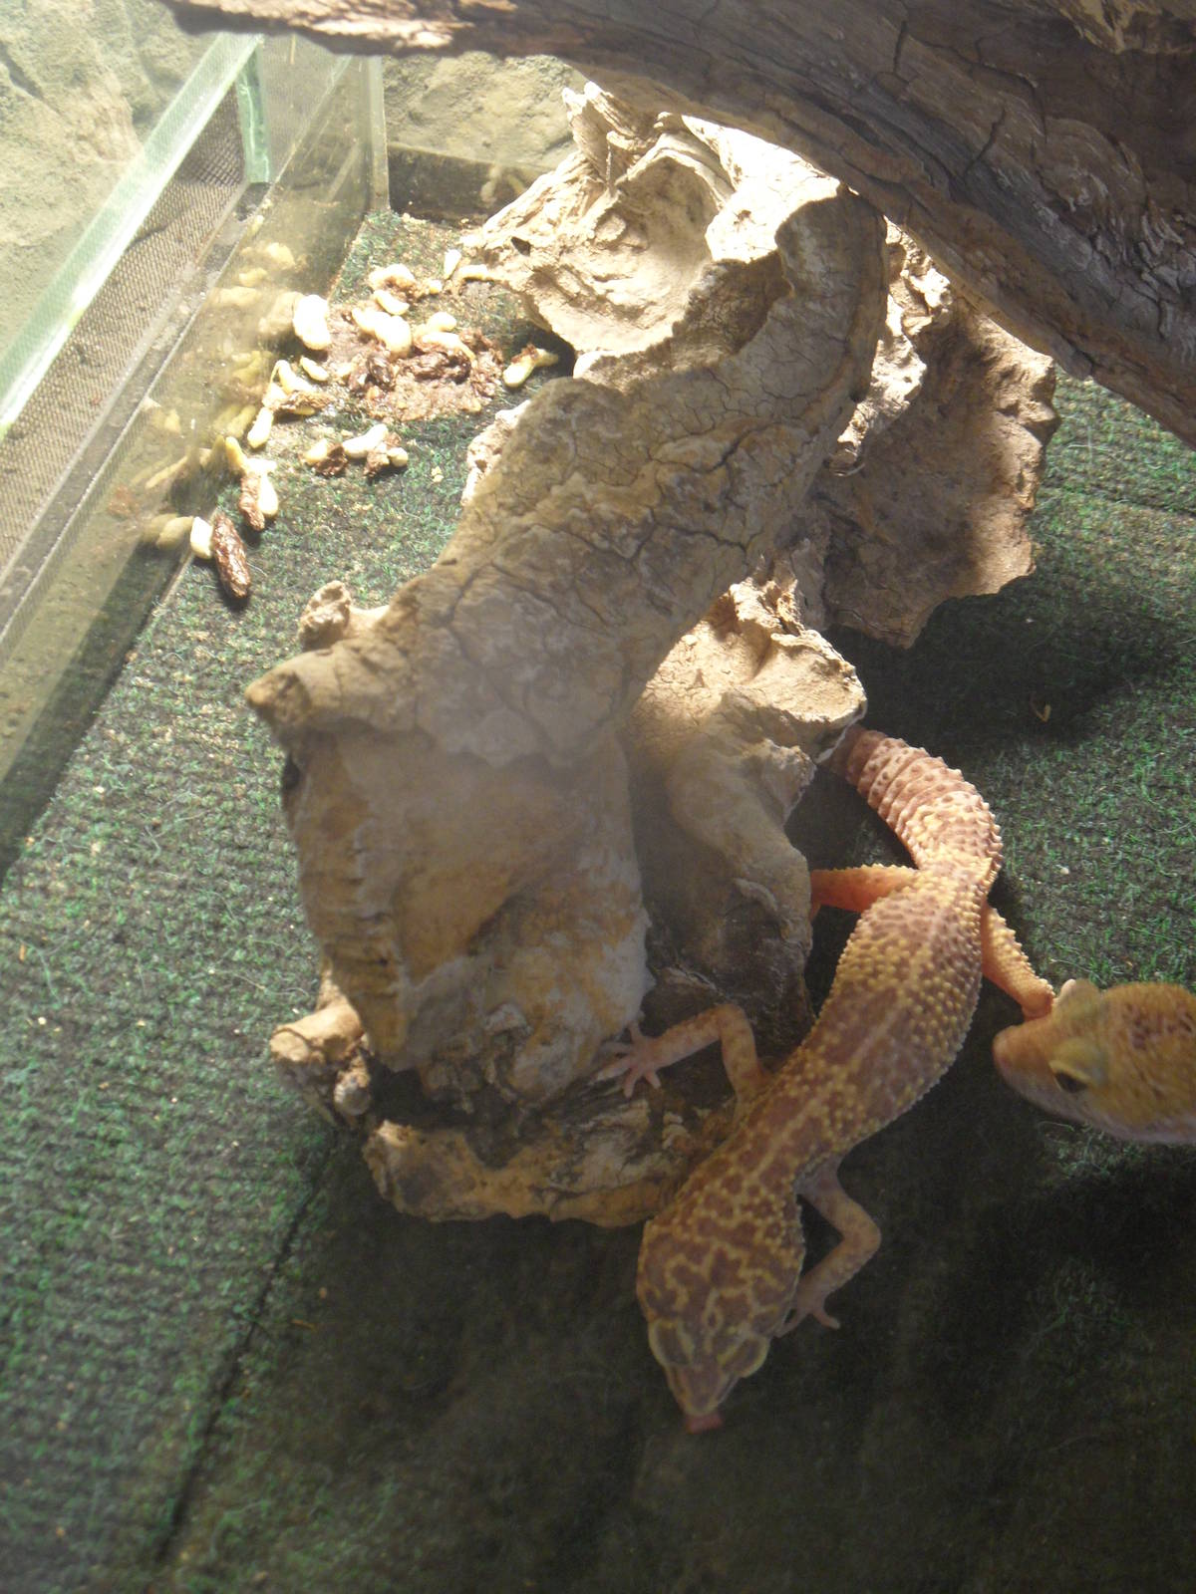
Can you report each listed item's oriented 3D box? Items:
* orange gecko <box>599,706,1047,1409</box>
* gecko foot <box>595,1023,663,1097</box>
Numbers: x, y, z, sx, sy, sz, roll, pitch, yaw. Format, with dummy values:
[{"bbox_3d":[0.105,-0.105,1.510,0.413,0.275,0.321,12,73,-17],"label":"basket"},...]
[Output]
[{"bbox_3d":[0.036,0.041,0.481,0.073,0.030,0.147,18,53,13],"label":"orange gecko"},{"bbox_3d":[0.005,0.046,0.478,0.011,0.006,0.014,-26,56,-21],"label":"gecko foot"}]

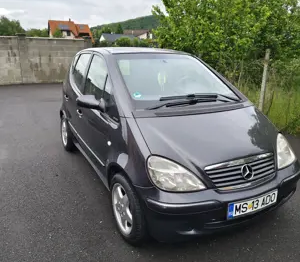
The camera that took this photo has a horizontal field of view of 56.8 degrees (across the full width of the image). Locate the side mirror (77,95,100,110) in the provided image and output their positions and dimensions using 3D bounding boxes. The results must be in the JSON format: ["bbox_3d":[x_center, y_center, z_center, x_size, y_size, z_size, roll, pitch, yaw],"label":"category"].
[{"bbox_3d":[-0.567,-0.268,2.605,0.220,0.140,0.130,-7,18,-27],"label":"side mirror"}]

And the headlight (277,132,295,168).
[{"bbox_3d":[1.161,0.182,2.469,0.340,0.250,0.280,-7,18,-27],"label":"headlight"}]

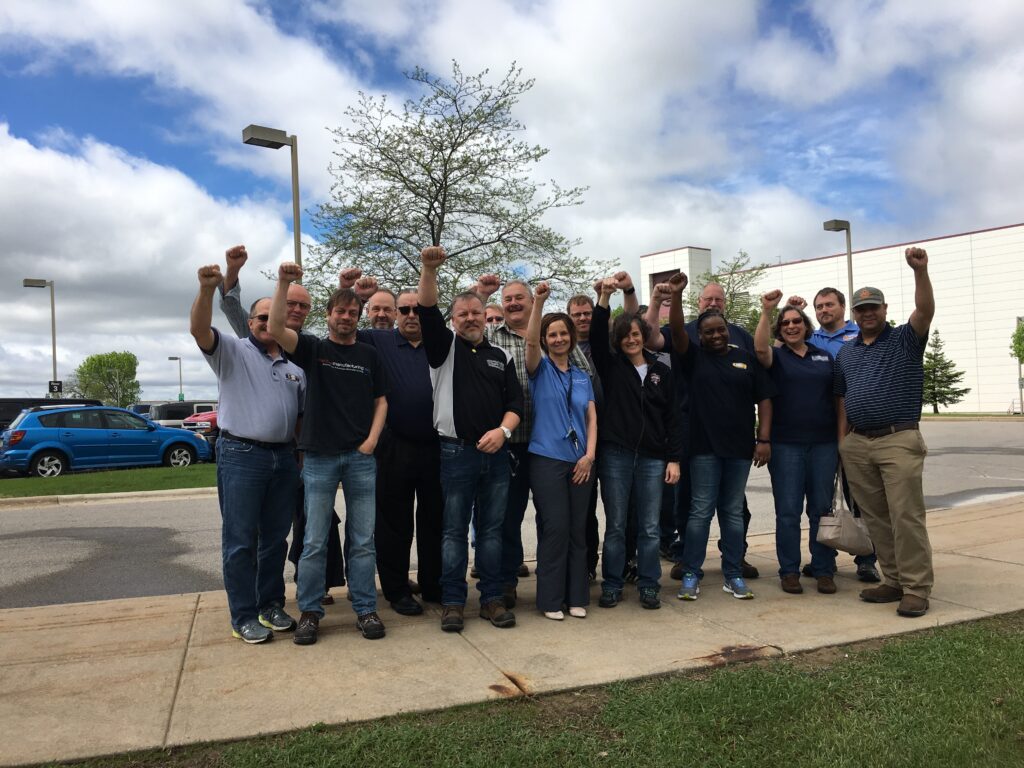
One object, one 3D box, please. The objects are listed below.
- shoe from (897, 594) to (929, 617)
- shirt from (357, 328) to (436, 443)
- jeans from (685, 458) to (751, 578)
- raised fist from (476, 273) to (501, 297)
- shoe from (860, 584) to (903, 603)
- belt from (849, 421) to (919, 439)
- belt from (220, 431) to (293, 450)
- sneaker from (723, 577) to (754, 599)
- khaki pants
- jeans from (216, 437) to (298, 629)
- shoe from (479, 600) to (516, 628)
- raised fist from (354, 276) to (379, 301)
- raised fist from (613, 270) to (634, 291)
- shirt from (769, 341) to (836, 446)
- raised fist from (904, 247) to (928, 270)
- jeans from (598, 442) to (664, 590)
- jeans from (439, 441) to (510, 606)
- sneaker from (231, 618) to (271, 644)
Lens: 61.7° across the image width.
[{"bbox_3d":[2.146,1.156,4.593,0.105,0.110,0.290,-3,-1,37],"label":"shoe"},{"bbox_3d":[-0.623,0.013,4.880,0.570,0.670,0.330,-2,-1,-14],"label":"shirt"},{"bbox_3d":[1.223,0.745,5.140,0.370,0.840,0.310,-2,-1,3],"label":"jeans"},{"bbox_3d":[-0.127,-0.547,4.720,0.115,0.120,0.100,-2,-1,-8],"label":"raised fist"},{"bbox_3d":[2.063,1.157,4.771,0.290,0.100,0.110,-2,-1,-13],"label":"shoe"},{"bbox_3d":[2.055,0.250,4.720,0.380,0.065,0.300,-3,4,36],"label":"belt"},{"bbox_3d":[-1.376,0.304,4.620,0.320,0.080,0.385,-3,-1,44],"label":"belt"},{"bbox_3d":[1.305,1.156,4.960,0.105,0.115,0.270,-2,-1,-15],"label":"sneaker"},{"bbox_3d":[2.090,0.703,4.800,0.420,0.950,0.360,-3,-1,38],"label":"khaki pants"},{"bbox_3d":[-1.356,0.779,4.570,0.340,1.010,0.400,-3,-1,44],"label":"jeans"},{"bbox_3d":[-0.084,1.218,4.630,0.115,0.130,0.300,-2,-1,-29],"label":"shoe"},{"bbox_3d":[-0.790,-0.521,4.660,0.115,0.120,0.100,-2,-1,-12],"label":"raised fist"},{"bbox_3d":[0.714,-0.663,5.500,0.115,0.110,0.100,-2,-1,7],"label":"raised fist"},{"bbox_3d":[1.715,0.058,5.030,0.450,0.610,0.300,-2,-1,13],"label":"shirt"},{"bbox_3d":[2.084,-0.647,4.420,0.110,0.120,0.105,-3,-1,27],"label":"raised fist"},{"bbox_3d":[0.694,0.755,5.030,0.370,0.900,0.290,-2,-1,6],"label":"jeans"},{"bbox_3d":[-0.203,0.738,4.640,0.400,0.890,0.310,-2,-1,-19],"label":"jeans"},{"bbox_3d":[-1.360,1.288,4.491,0.290,0.110,0.110,-3,-1,35],"label":"sneaker"}]

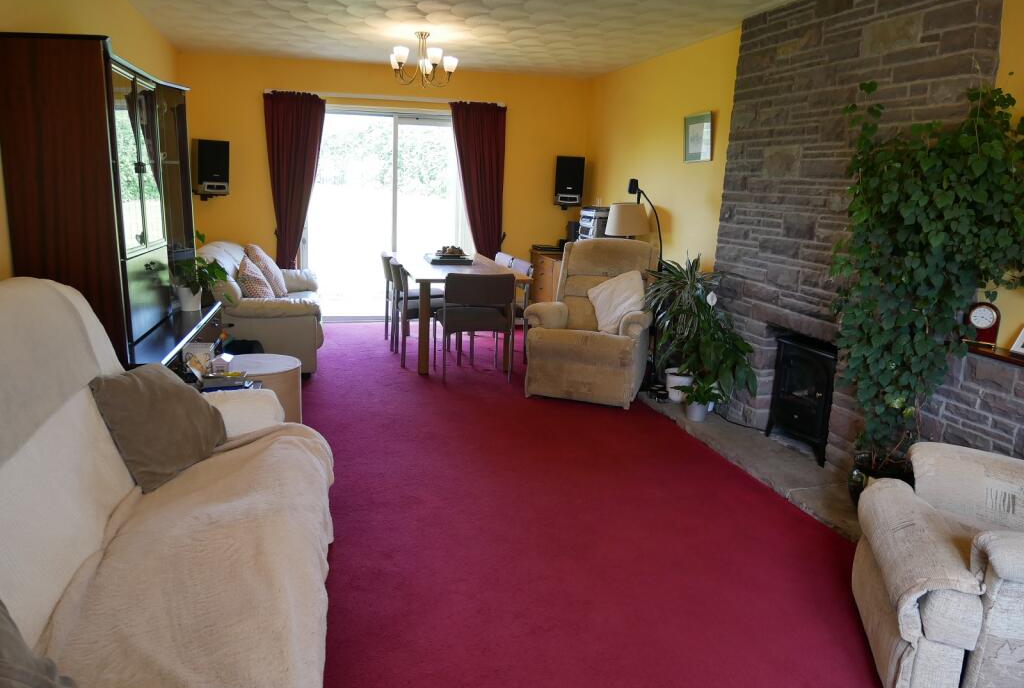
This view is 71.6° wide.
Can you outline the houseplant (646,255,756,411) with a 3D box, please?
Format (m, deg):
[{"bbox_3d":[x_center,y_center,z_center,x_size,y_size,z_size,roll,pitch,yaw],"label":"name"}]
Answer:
[{"bbox_3d":[1.180,-0.070,4.541,0.580,0.920,0.520,-2,12,-14],"label":"houseplant"}]

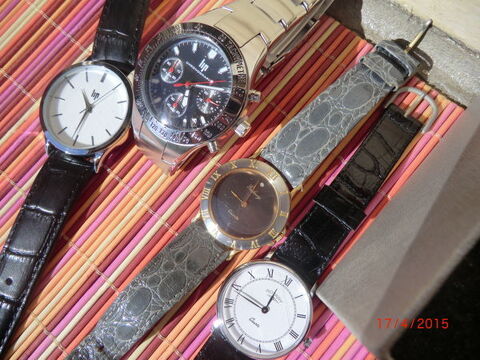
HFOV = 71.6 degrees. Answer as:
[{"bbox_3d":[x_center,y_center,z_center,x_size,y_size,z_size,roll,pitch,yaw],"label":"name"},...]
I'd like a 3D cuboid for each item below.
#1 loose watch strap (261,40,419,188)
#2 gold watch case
[{"bbox_3d":[0.040,-0.026,0.132,0.070,0.008,0.018,-44,79,-2],"label":"loose watch strap"},{"bbox_3d":[0.002,0.010,0.127,0.034,0.005,0.034,39,86,10],"label":"gold watch case"}]

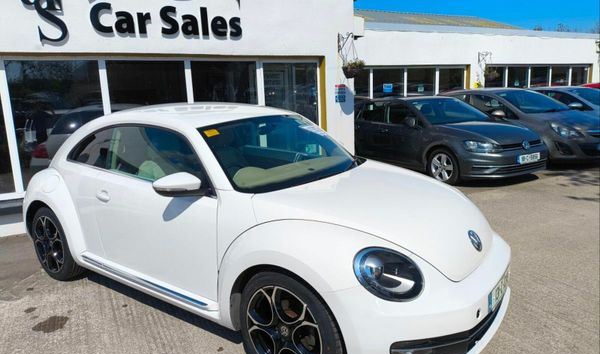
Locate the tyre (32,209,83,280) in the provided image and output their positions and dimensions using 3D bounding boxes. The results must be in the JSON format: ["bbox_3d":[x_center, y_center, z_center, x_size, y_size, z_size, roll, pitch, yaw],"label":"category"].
[{"bbox_3d":[-2.070,0.562,3.791,0.670,0.665,0.235,6,11,35],"label":"tyre"}]

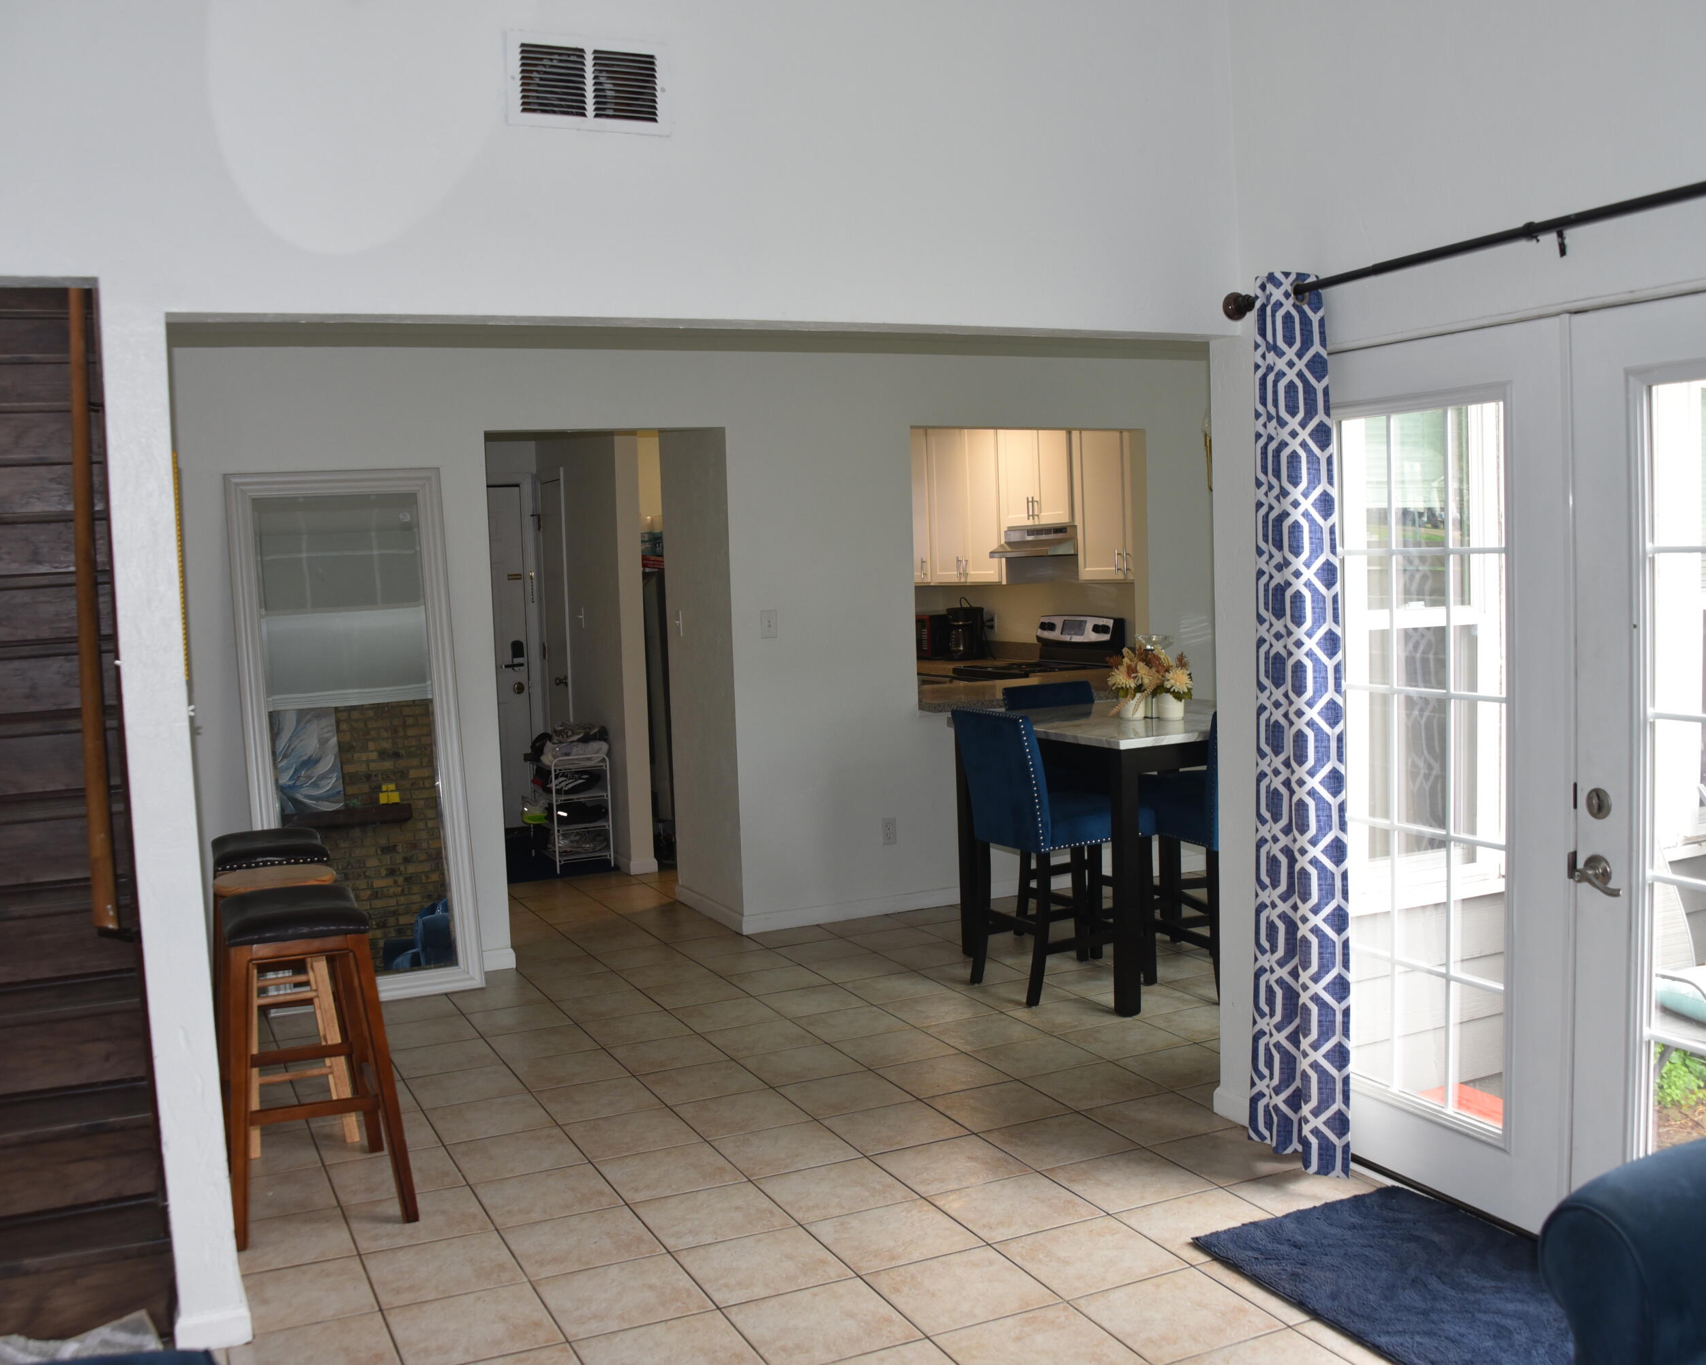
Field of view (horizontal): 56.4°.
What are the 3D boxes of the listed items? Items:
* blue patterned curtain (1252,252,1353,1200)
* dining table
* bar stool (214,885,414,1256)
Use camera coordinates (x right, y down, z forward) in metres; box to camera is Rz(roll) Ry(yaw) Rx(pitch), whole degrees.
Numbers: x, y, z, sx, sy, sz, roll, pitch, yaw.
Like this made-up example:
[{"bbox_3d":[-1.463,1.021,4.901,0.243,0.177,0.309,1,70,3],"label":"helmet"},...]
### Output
[{"bbox_3d":[1.074,0.102,3.840,0.140,2.130,0.190,-4,5,-30],"label":"blue patterned curtain"},{"bbox_3d":[1.122,0.580,5.797,1.070,0.914,1.070,-4,5,-25],"label":"dining table"},{"bbox_3d":[-1.319,0.893,3.854,0.400,0.740,0.510,-4,5,-25],"label":"bar stool"}]

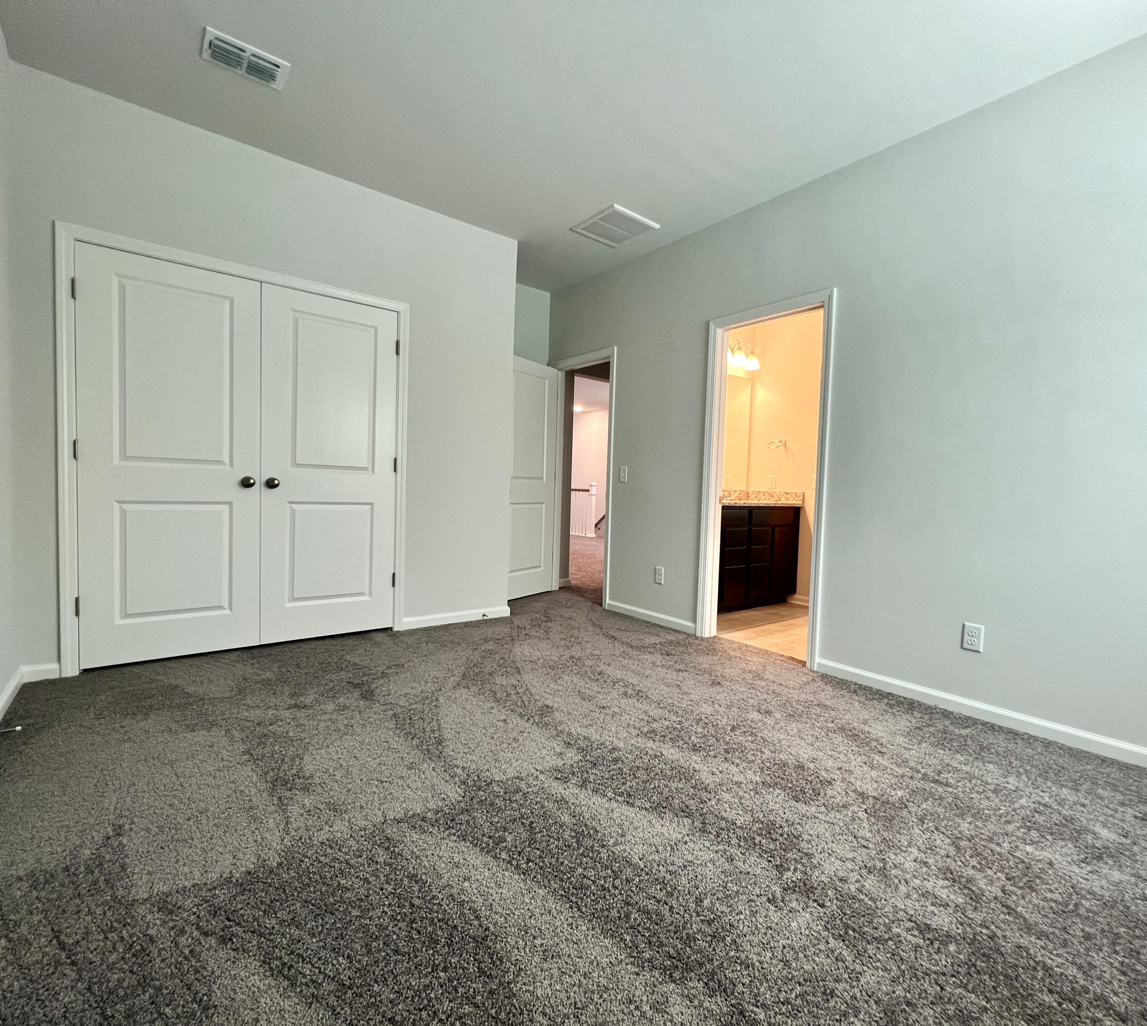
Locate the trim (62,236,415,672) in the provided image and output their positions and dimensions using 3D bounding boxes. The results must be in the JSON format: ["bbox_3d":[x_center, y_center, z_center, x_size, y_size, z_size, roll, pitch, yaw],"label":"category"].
[{"bbox_3d":[-1.759,-0.276,2.893,1.630,2.127,0.063,0,3,-36],"label":"trim"}]

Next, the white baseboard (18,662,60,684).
[{"bbox_3d":[-2.492,0.747,2.399,0.130,0.082,0.018,0,3,-36],"label":"white baseboard"}]

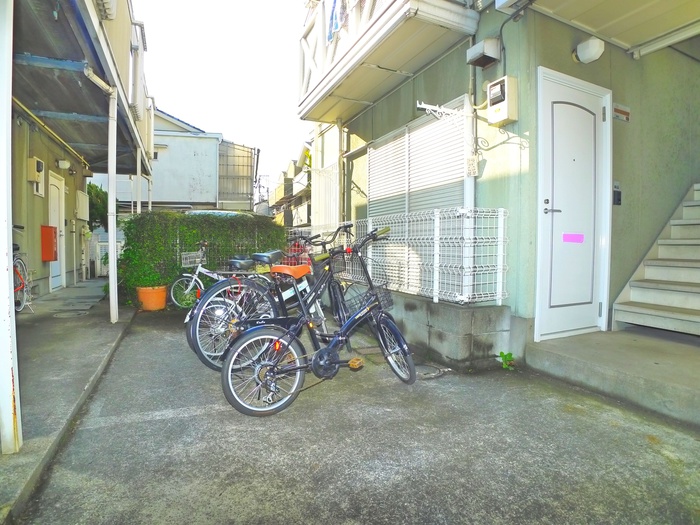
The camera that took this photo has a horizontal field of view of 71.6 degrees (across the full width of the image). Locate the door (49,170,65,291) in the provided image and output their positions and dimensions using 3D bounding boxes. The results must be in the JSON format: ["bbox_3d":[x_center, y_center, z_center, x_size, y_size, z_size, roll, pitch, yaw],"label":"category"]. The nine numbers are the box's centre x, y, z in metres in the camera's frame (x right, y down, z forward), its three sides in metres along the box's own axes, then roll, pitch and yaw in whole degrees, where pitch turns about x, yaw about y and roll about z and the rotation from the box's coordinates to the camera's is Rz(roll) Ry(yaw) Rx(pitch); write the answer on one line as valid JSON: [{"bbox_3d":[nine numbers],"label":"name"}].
[{"bbox_3d":[-5.232,-0.530,8.704,0.100,2.070,0.980,-1,2,-19],"label":"door"}]

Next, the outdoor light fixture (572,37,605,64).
[{"bbox_3d":[1.866,-1.651,3.789,0.165,0.155,0.180,-1,2,-29],"label":"outdoor light fixture"}]

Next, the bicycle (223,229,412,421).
[{"bbox_3d":[-0.118,0.310,3.022,1.465,1.030,0.540,-1,3,-33],"label":"bicycle"}]

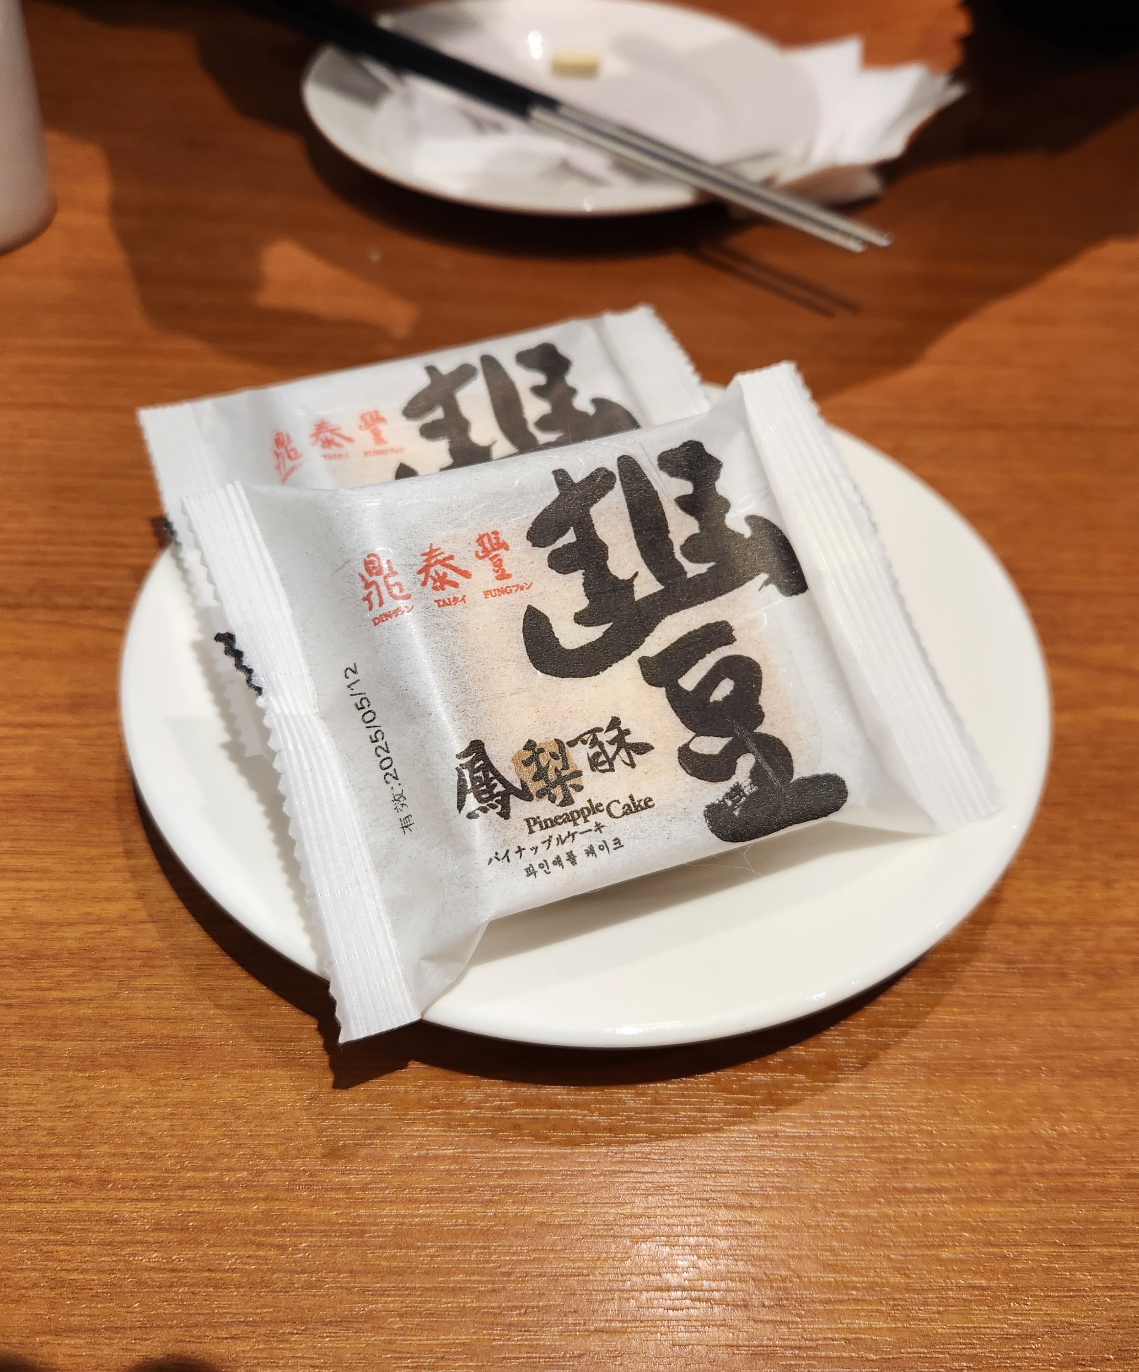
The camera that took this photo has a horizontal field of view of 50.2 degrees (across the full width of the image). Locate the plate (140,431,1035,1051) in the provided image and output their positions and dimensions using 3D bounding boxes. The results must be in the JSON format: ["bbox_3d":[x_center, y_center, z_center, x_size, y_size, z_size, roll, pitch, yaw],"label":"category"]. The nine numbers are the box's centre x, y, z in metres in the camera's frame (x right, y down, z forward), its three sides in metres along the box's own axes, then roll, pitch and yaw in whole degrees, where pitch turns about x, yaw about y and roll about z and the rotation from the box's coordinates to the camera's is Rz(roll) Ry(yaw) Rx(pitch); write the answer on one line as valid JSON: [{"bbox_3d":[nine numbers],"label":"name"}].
[{"bbox_3d":[0.003,-0.004,0.219,0.157,0.020,0.157,2,48,-2],"label":"plate"}]

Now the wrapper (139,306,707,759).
[{"bbox_3d":[-0.017,-0.035,0.225,0.105,0.022,0.083,-16,58,-15],"label":"wrapper"}]

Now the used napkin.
[{"bbox_3d":[0.030,-0.165,0.354,0.172,0.028,0.076,-4,49,-7],"label":"used napkin"}]

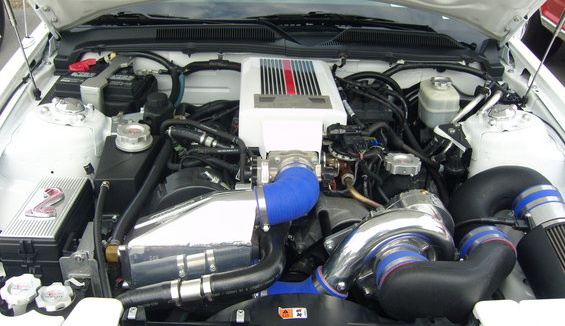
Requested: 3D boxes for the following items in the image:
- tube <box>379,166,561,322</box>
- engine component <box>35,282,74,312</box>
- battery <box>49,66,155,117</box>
[{"bbox_3d":[0.390,0.166,1.155,0.390,0.190,0.310,0,29,0],"label":"tube"},{"bbox_3d":[-0.425,0.250,1.035,0.069,0.025,0.069,0,39,0],"label":"engine component"},{"bbox_3d":[-0.525,-0.195,1.690,0.242,0.180,0.178,1,29,-3],"label":"battery"}]

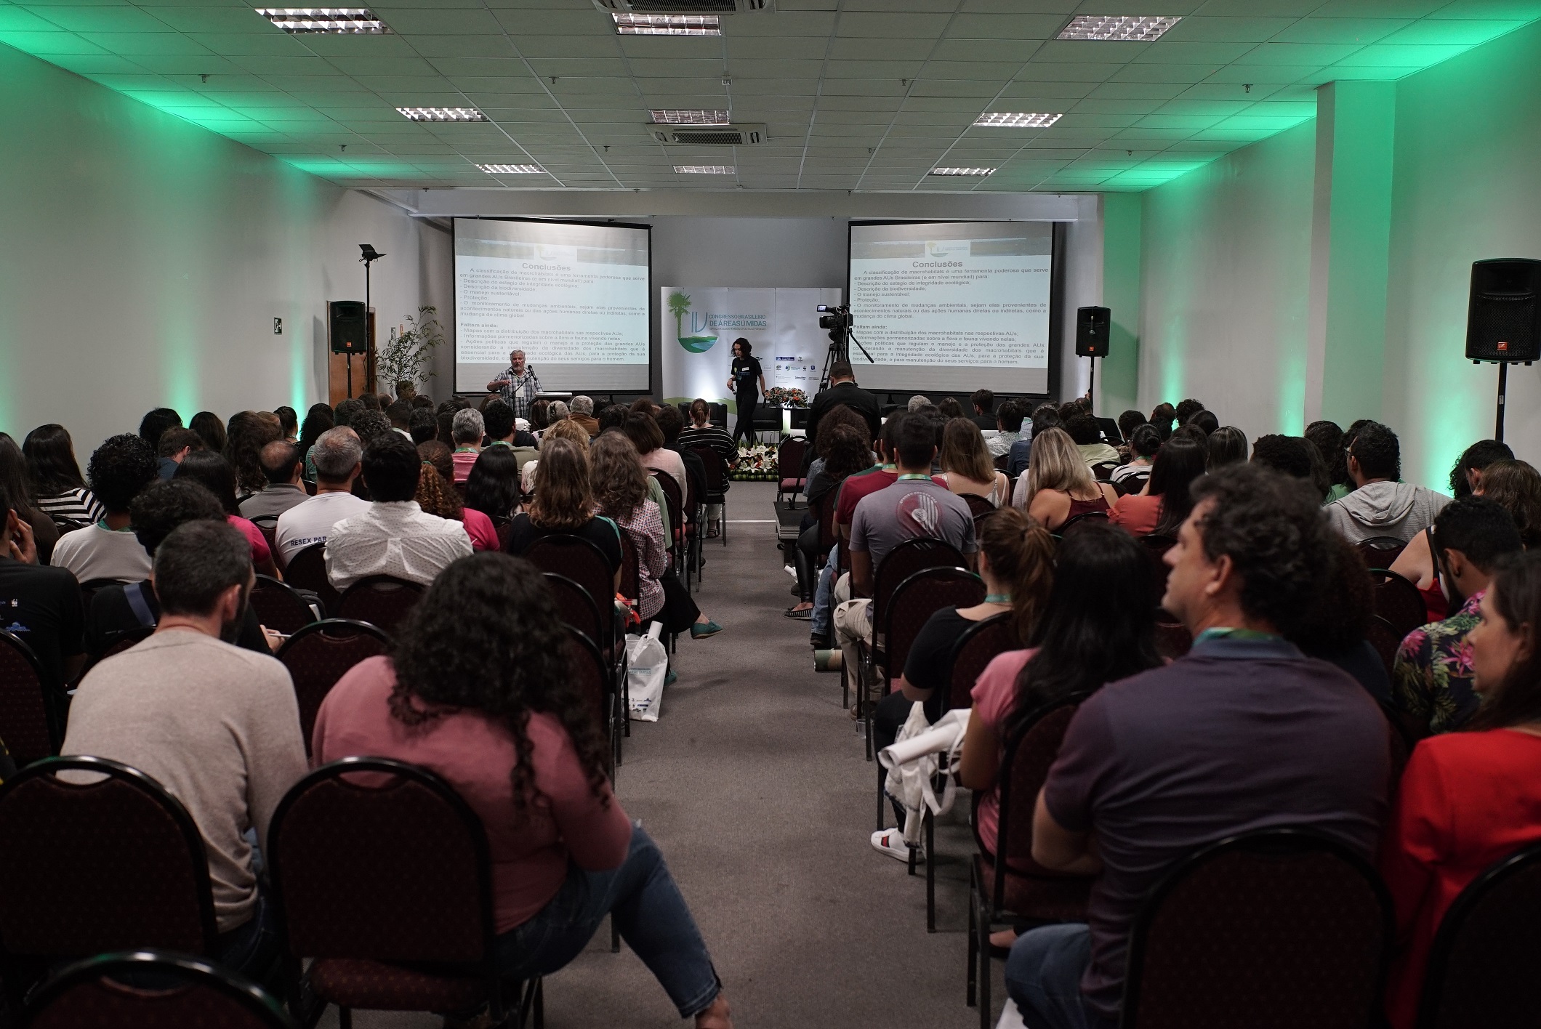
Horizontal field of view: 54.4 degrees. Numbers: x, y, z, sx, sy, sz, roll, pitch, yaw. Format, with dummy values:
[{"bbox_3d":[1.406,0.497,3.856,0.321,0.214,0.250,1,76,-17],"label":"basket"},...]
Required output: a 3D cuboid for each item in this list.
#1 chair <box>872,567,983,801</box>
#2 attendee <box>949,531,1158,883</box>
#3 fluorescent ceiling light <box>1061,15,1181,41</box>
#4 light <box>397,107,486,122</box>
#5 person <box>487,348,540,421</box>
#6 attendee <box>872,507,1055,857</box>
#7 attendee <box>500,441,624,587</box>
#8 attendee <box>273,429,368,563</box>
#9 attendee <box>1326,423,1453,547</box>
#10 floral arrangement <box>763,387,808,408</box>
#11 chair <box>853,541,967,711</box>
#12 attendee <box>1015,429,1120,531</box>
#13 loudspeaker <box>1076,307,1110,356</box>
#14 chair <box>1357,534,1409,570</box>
[{"bbox_3d":[0.622,0.628,5.616,0.450,0.940,0.560,0,6,0],"label":"chair"},{"bbox_3d":[0.705,0.642,3.749,0.500,1.289,0.750,0,6,0],"label":"attendee"},{"bbox_3d":[1.892,-2.695,8.208,0.610,0.070,0.610,0,6,0],"label":"fluorescent ceiling light"},{"bbox_3d":[-2.457,-3.051,11.394,0.620,0.070,0.620,0,6,-1],"label":"light"},{"bbox_3d":[-2.766,-0.968,16.466,0.600,1.720,0.420,0,6,-6],"label":"person"},{"bbox_3d":[0.588,0.544,4.605,0.560,1.180,0.920,-1,6,-15],"label":"attendee"},{"bbox_3d":[-0.900,0.310,6.708,0.500,1.333,0.750,0,6,0],"label":"attendee"},{"bbox_3d":[-1.633,0.278,6.145,0.520,1.340,0.800,1,6,4],"label":"attendee"},{"bbox_3d":[2.445,0.294,6.303,0.560,1.350,0.850,0,6,-3],"label":"attendee"},{"bbox_3d":[0.212,-1.647,21.145,0.650,0.300,0.450,0,6,-1],"label":"floral arrangement"},{"bbox_3d":[0.600,0.518,6.201,0.450,0.905,0.540,0,6,0],"label":"chair"},{"bbox_3d":[1.446,0.208,7.323,0.460,1.280,0.800,0,6,-1],"label":"attendee"},{"bbox_3d":[3.274,-1.851,15.217,0.340,0.520,0.310,2,6,11],"label":"loudspeaker"},{"bbox_3d":[2.473,0.515,6.299,0.440,0.890,0.550,0,6,-6],"label":"chair"}]

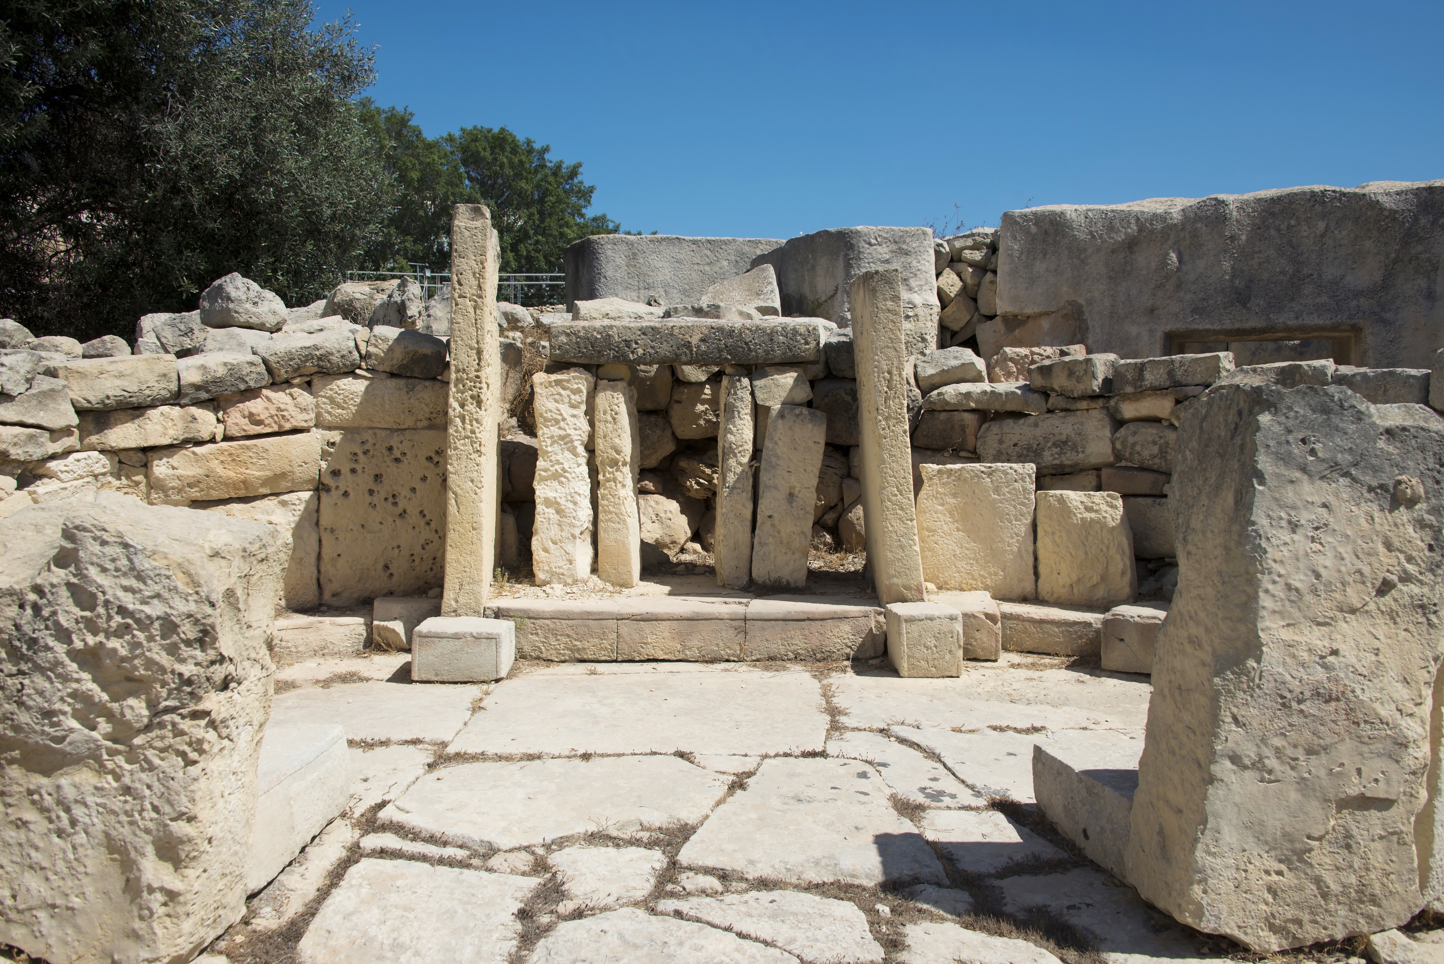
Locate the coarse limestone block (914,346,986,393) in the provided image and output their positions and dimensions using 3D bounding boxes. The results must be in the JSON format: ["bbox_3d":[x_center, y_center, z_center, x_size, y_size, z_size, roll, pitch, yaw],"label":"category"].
[{"bbox_3d":[2.095,-1.030,10.369,0.620,0.380,0.500,0,2,10],"label":"coarse limestone block"}]

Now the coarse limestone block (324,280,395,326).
[{"bbox_3d":[-3.394,-1.674,10.600,0.680,0.410,0.550,0,2,-15],"label":"coarse limestone block"}]

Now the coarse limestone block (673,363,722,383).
[{"bbox_3d":[-0.203,-0.896,9.200,0.380,0.170,0.300,0,3,0],"label":"coarse limestone block"}]

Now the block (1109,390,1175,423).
[{"bbox_3d":[3.467,-0.614,9.250,0.492,0.227,0.380,-1,1,26],"label":"block"}]

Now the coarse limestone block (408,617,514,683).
[{"bbox_3d":[-2.100,1.363,9.130,0.680,0.380,0.620,0,0,-2],"label":"coarse limestone block"}]

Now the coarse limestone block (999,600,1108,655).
[{"bbox_3d":[2.582,1.139,8.785,0.800,0.280,0.650,0,2,12],"label":"coarse limestone block"}]

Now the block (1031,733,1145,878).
[{"bbox_3d":[1.801,1.292,4.461,0.720,0.290,0.950,0,2,-12],"label":"block"}]

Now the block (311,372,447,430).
[{"bbox_3d":[-2.884,-0.683,9.631,1.150,0.450,0.500,0,2,-8],"label":"block"}]

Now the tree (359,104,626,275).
[{"bbox_3d":[-6.370,-6.600,32.000,7.600,7.200,7.000,0,2,0],"label":"tree"}]

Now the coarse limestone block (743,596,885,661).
[{"bbox_3d":[0.655,1.041,8.000,0.950,0.350,0.580,0,3,-5],"label":"coarse limestone block"}]

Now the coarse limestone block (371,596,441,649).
[{"bbox_3d":[-2.482,1.120,8.950,0.487,0.316,0.650,0,2,-8],"label":"coarse limestone block"}]

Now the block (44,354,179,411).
[{"bbox_3d":[-4.824,-0.793,8.927,0.930,0.380,0.450,-6,5,-25],"label":"block"}]

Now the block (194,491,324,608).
[{"bbox_3d":[-4.150,0.600,10.150,1.030,1.060,0.400,0,1,-14],"label":"block"}]

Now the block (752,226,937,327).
[{"bbox_3d":[1.221,-1.751,11.000,1.100,1.250,1.350,-2,3,-30],"label":"block"}]

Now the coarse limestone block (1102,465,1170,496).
[{"bbox_3d":[3.183,-0.004,8.600,0.530,0.210,0.350,1,3,22],"label":"coarse limestone block"}]

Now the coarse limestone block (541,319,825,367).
[{"bbox_3d":[-0.340,-1.360,11.100,2.620,0.430,0.650,0,0,0],"label":"coarse limestone block"}]

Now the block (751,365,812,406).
[{"bbox_3d":[0.498,-0.825,9.650,0.512,0.346,0.400,0,2,0],"label":"block"}]

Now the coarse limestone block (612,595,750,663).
[{"bbox_3d":[-0.350,1.320,10.080,1.120,0.440,0.720,0,0,0],"label":"coarse limestone block"}]

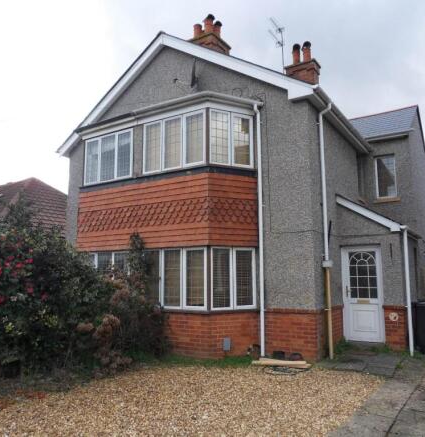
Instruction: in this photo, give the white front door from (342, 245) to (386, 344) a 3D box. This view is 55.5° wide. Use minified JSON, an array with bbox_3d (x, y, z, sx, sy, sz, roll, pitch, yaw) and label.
[{"bbox_3d":[3.207,1.604,8.581,0.811,1.967,0.100,-5,-9,33],"label":"white front door"}]

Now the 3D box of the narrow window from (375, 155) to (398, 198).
[{"bbox_3d":[4.754,-1.139,11.052,0.526,1.185,0.100,-5,-9,33],"label":"narrow window"}]

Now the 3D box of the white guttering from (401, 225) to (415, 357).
[{"bbox_3d":[3.919,1.422,8.078,0.090,2.523,0.100,-5,-9,33],"label":"white guttering"}]

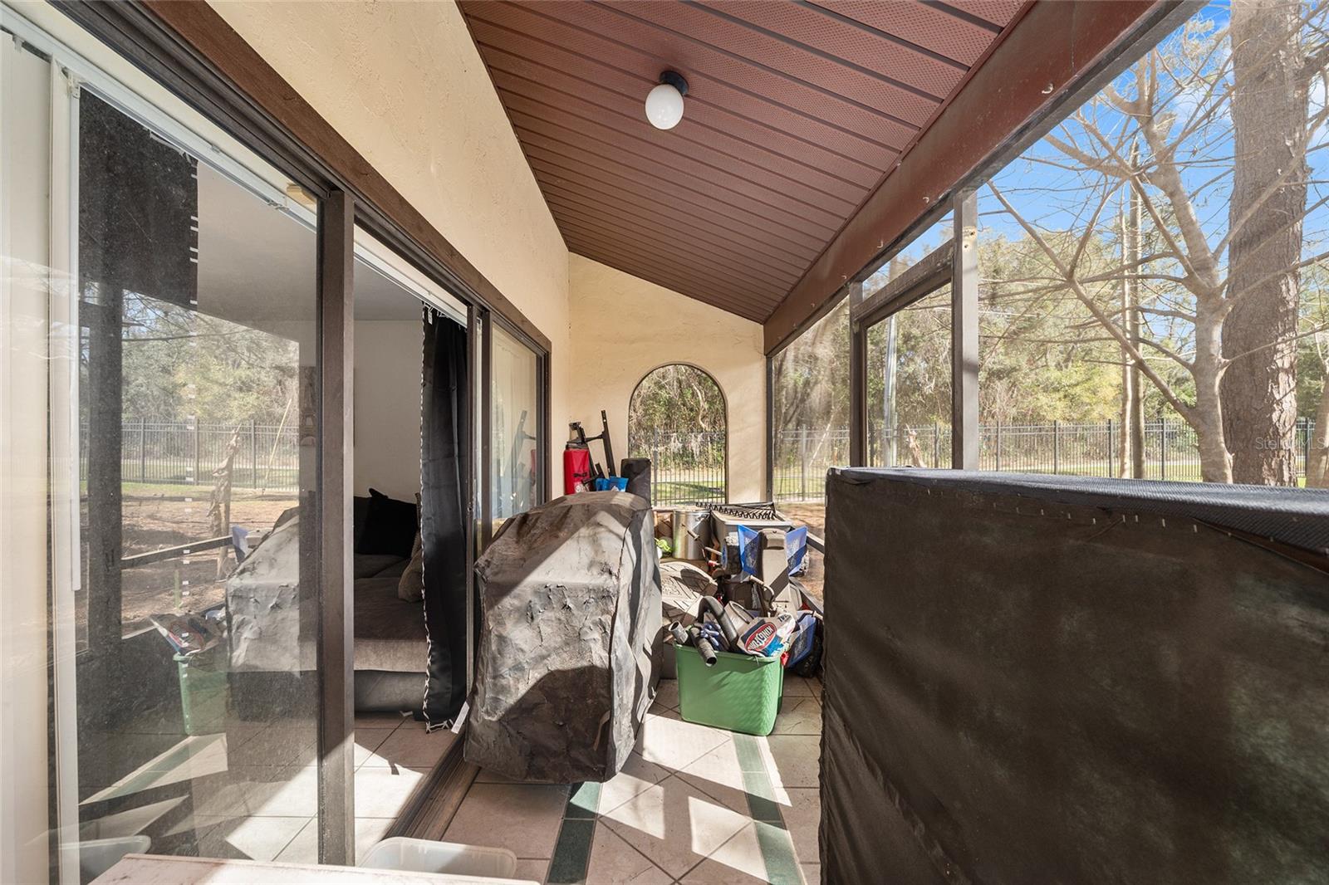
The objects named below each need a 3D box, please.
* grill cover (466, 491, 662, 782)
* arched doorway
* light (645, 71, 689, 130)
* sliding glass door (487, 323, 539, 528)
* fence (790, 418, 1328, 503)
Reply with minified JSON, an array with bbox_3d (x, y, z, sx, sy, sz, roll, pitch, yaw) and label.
[{"bbox_3d":[-0.435,0.825,2.660,0.650,1.100,1.020,0,0,11],"label":"grill cover"},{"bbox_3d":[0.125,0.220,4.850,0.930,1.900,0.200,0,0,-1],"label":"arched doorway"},{"bbox_3d":[0.009,-1.370,2.090,0.150,0.190,0.150,19,0,0],"label":"light"},{"bbox_3d":[-0.925,0.360,3.250,0.060,2.020,1.200,0,0,-1],"label":"sliding glass door"},{"bbox_3d":[11.300,0.350,14.100,18.000,1.900,0.060,0,0,-11],"label":"fence"}]

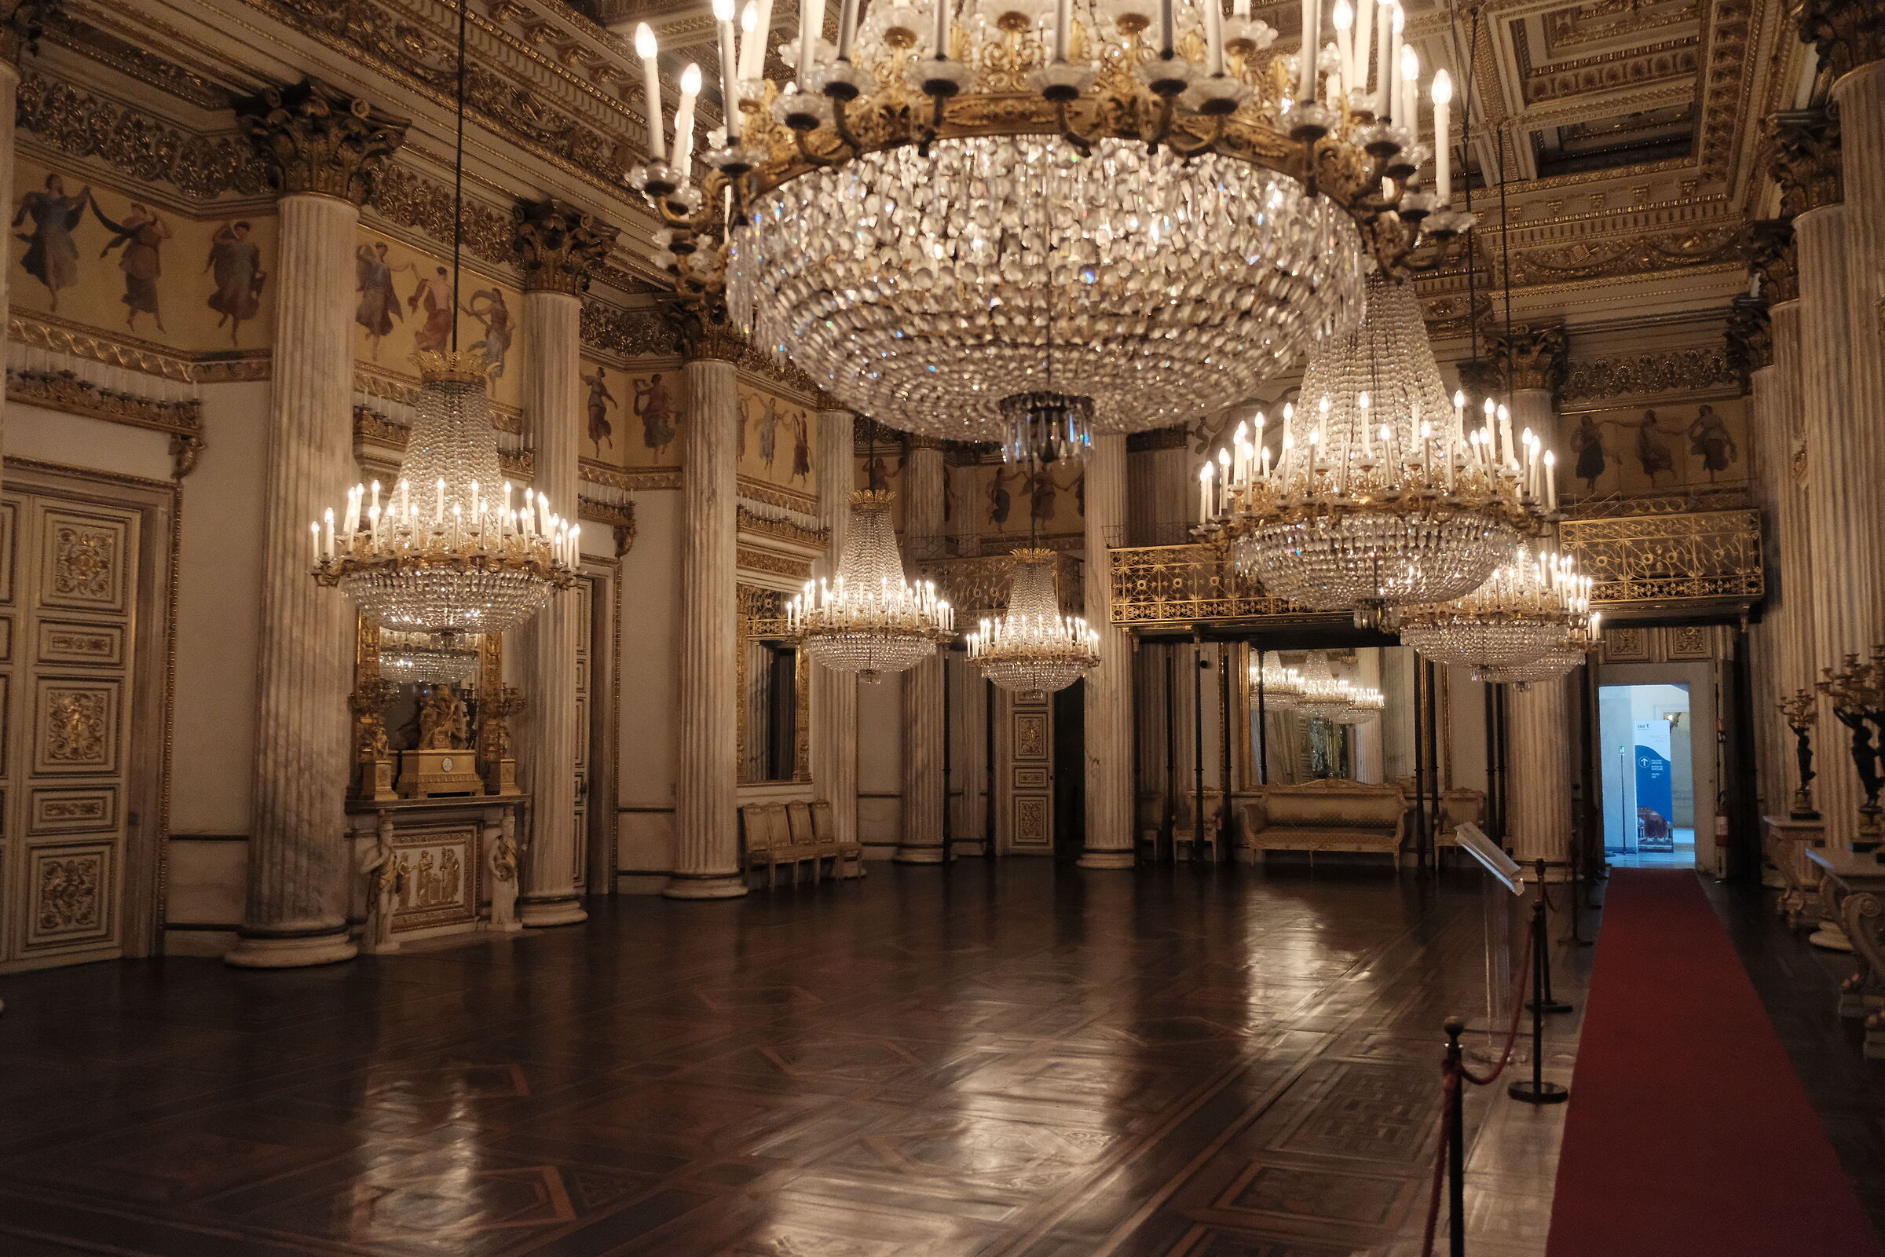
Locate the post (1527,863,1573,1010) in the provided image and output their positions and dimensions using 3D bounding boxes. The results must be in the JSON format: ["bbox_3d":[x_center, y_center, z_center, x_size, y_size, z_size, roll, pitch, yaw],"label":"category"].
[{"bbox_3d":[3.897,1.971,9.109,0.311,0.944,0.311,-2,-5,26],"label":"post"}]

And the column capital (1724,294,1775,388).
[{"bbox_3d":[10.056,-3.489,17.036,0.988,0.840,0.988,-2,-5,26],"label":"column capital"}]

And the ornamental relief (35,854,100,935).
[{"bbox_3d":[-6.651,2.023,10.787,0.040,0.583,0.496,-2,-5,26],"label":"ornamental relief"}]

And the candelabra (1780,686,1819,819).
[{"bbox_3d":[7.904,1.161,13.025,0.375,1.203,0.375,-2,-5,26],"label":"candelabra"}]

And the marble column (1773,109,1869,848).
[{"bbox_3d":[7.587,-0.838,11.770,0.988,6.975,0.988,-2,-5,26],"label":"marble column"}]

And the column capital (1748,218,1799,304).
[{"bbox_3d":[8.679,-3.671,14.296,0.929,0.820,0.929,-2,-5,26],"label":"column capital"}]

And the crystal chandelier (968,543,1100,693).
[{"bbox_3d":[1.116,-0.072,17.576,1.639,1.859,1.639,0,-5,0],"label":"crystal chandelier"}]

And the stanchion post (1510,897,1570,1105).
[{"bbox_3d":[2.877,1.784,6.849,0.291,0.938,0.291,-2,-5,26],"label":"stanchion post"}]

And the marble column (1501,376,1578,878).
[{"bbox_3d":[7.469,0.077,17.810,0.923,6.118,0.923,-2,-5,26],"label":"marble column"}]

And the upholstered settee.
[{"bbox_3d":[5.283,2.676,19.359,2.231,1.191,0.760,-2,-5,26],"label":"upholstered settee"}]

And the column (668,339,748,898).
[{"bbox_3d":[-2.674,-0.043,16.229,0.923,6.118,0.923,0,-5,0],"label":"column"}]

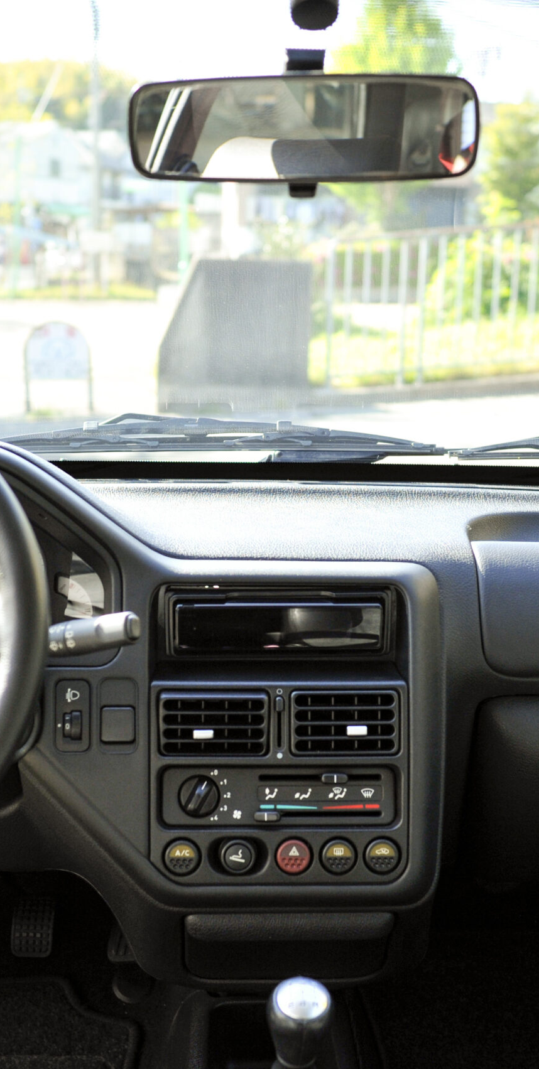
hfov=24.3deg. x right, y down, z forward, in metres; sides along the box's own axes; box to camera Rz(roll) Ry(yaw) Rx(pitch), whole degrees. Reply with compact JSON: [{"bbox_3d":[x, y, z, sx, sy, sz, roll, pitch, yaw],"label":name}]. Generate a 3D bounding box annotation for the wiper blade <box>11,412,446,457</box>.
[{"bbox_3d":[-0.060,-0.116,1.450,0.515,0.045,0.045,1,11,-1],"label":"wiper blade"}]

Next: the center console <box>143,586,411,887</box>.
[{"bbox_3d":[0.006,0.165,1.020,0.213,0.242,0.070,1,-1,1],"label":"center console"}]

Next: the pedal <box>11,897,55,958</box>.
[{"bbox_3d":[-0.271,0.450,1.430,0.050,0.070,0.030,1,-22,1],"label":"pedal"}]

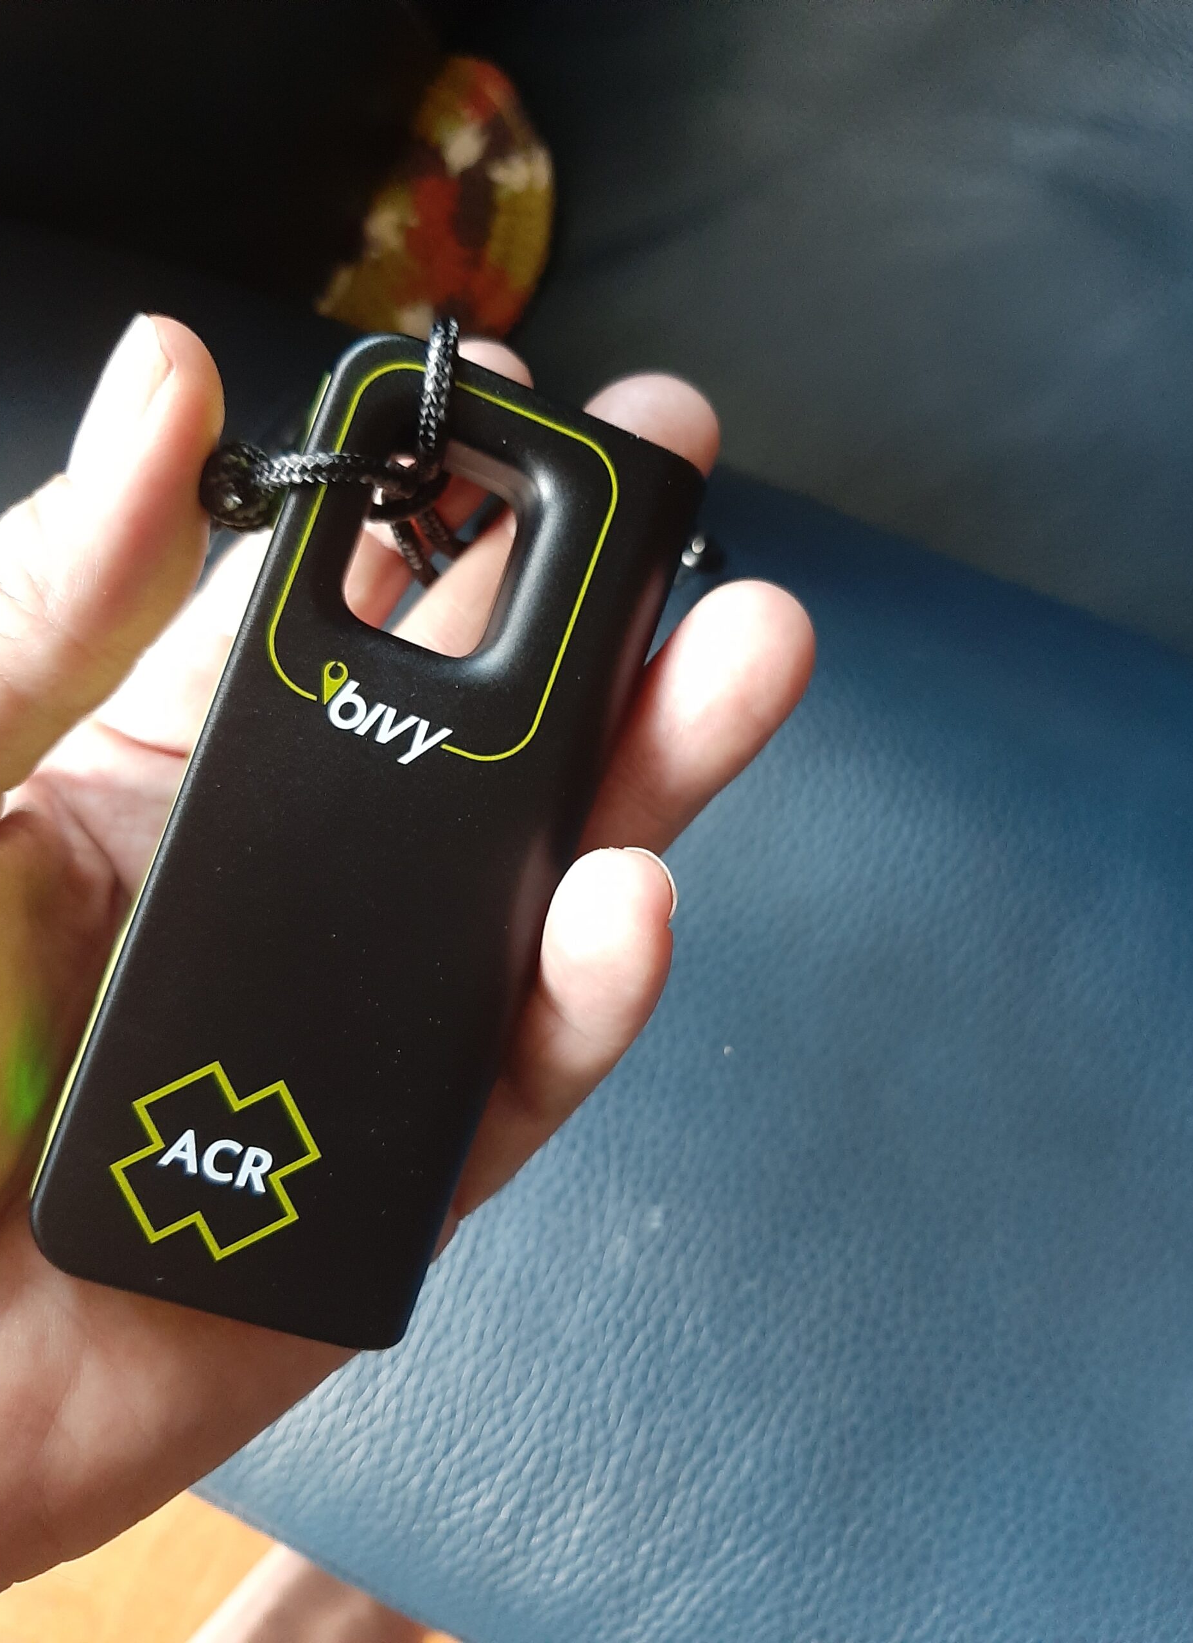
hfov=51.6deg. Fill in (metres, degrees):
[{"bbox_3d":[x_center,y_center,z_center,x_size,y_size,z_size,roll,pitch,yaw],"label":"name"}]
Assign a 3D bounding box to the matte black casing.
[{"bbox_3d":[-0.026,0.003,0.151,0.047,0.021,0.113,20,89,-12],"label":"matte black casing"}]

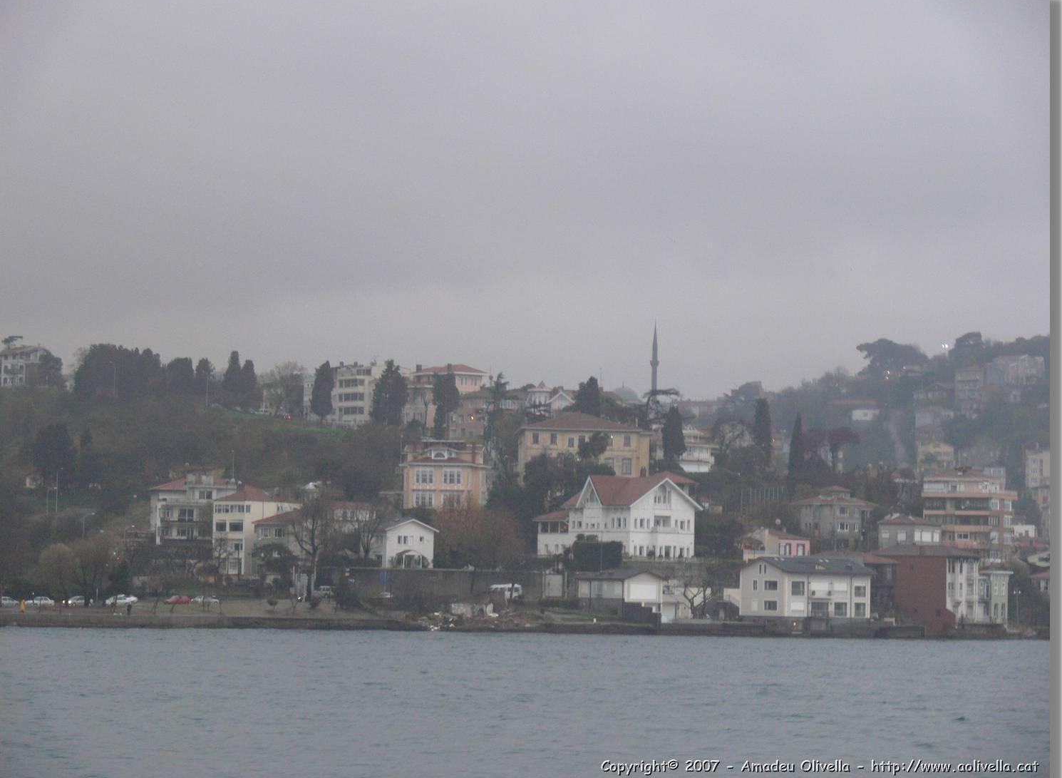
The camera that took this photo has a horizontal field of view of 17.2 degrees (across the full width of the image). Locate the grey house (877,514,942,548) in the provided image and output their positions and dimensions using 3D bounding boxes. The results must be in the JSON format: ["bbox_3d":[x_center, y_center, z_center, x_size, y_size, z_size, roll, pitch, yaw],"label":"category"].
[{"bbox_3d":[61.410,24.180,568.180,7.060,7.480,7.840,4,-4,-39],"label":"grey house"}]

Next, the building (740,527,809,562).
[{"bbox_3d":[38.890,25.330,558.070,7.090,6.300,8.340,4,-5,-41],"label":"building"}]

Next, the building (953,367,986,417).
[{"bbox_3d":[128.904,1.179,1030.000,8.500,15.000,10.000,0,-3,12],"label":"building"}]

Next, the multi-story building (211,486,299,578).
[{"bbox_3d":[-42.770,22.400,545.870,8.760,14.190,10.310,-2,-5,44],"label":"multi-story building"}]

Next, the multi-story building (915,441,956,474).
[{"bbox_3d":[92.490,15.990,800.000,9.000,8.500,9.000,1,-3,2],"label":"multi-story building"}]

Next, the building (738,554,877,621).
[{"bbox_3d":[41.570,29.900,528.530,16.460,9.270,11.760,4,-4,-33],"label":"building"}]

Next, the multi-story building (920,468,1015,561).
[{"bbox_3d":[81.100,23.770,648.000,15.000,17.700,10.000,0,-4,23],"label":"multi-story building"}]

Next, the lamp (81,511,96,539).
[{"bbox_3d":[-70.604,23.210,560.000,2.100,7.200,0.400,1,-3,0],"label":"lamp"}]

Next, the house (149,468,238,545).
[{"bbox_3d":[-54.270,19.310,563.000,12.500,12.400,10.500,2,-3,-17],"label":"house"}]

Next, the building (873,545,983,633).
[{"bbox_3d":[58.310,29.450,515.000,8.500,13.000,14.000,4,-4,-41],"label":"building"}]

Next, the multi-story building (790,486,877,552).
[{"bbox_3d":[54.210,23.410,630.000,11.000,11.700,11.000,3,-4,-37],"label":"multi-story building"}]

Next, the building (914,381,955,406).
[{"bbox_3d":[110.820,1.700,963.650,8.650,6.440,7.210,3,-4,-23],"label":"building"}]

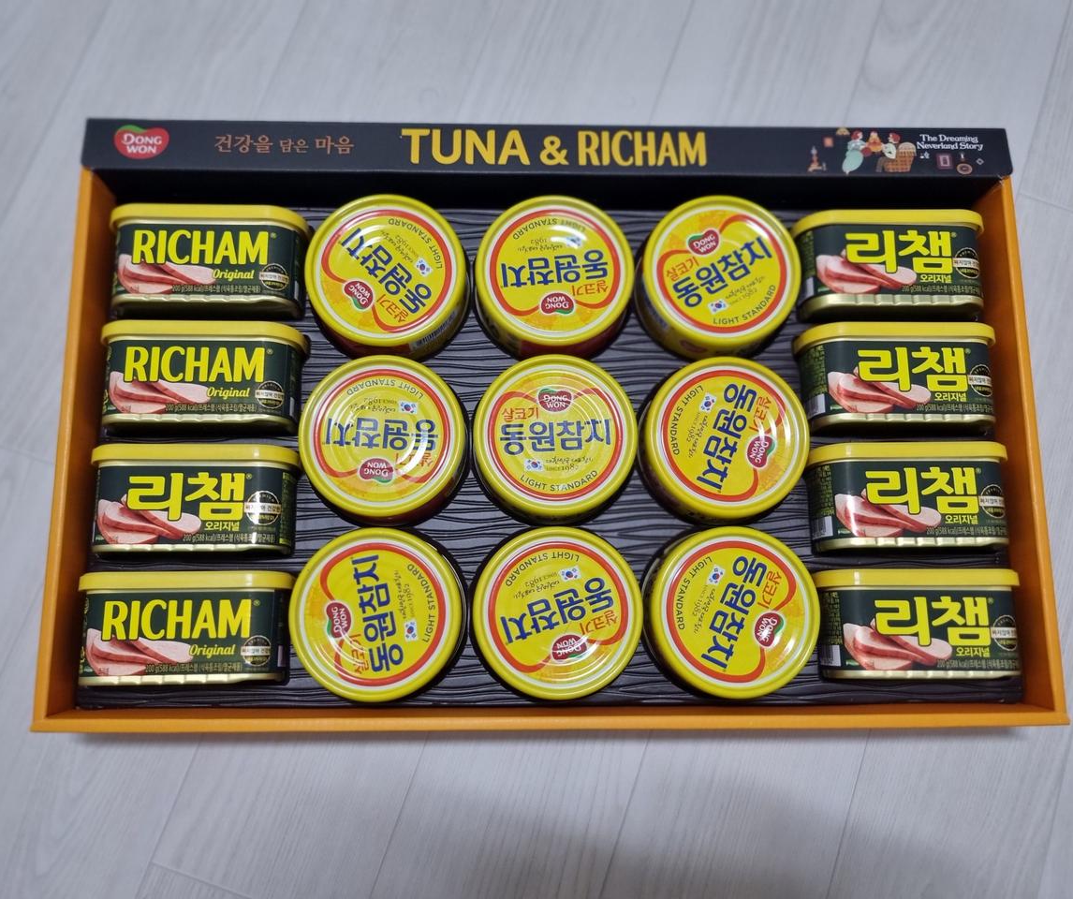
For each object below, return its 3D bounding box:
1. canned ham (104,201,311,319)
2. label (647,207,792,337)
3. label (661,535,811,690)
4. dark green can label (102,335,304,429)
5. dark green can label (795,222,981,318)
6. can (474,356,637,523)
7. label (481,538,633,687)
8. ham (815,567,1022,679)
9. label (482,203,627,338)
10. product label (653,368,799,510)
[{"bbox_3d":[-0.178,-0.099,0.499,0.102,0.053,0.055,1,80,-2],"label":"canned ham"},{"bbox_3d":[0.100,-0.096,0.488,0.076,0.009,0.076,-19,81,-4],"label":"label"},{"bbox_3d":[0.101,0.082,0.459,0.076,0.009,0.076,21,81,2],"label":"label"},{"bbox_3d":[-0.177,-0.033,0.485,0.099,0.049,0.048,2,80,-2],"label":"dark green can label"},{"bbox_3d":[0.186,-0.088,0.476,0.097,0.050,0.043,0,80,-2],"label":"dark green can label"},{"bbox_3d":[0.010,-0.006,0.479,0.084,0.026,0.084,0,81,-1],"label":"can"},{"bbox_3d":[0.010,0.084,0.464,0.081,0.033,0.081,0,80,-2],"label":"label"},{"bbox_3d":[0.201,0.092,0.479,0.102,0.056,0.054,0,81,-1],"label":"ham"},{"bbox_3d":[0.010,-0.096,0.487,0.076,0.009,0.076,-12,81,-3],"label":"label"},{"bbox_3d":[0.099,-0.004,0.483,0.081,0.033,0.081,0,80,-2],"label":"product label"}]

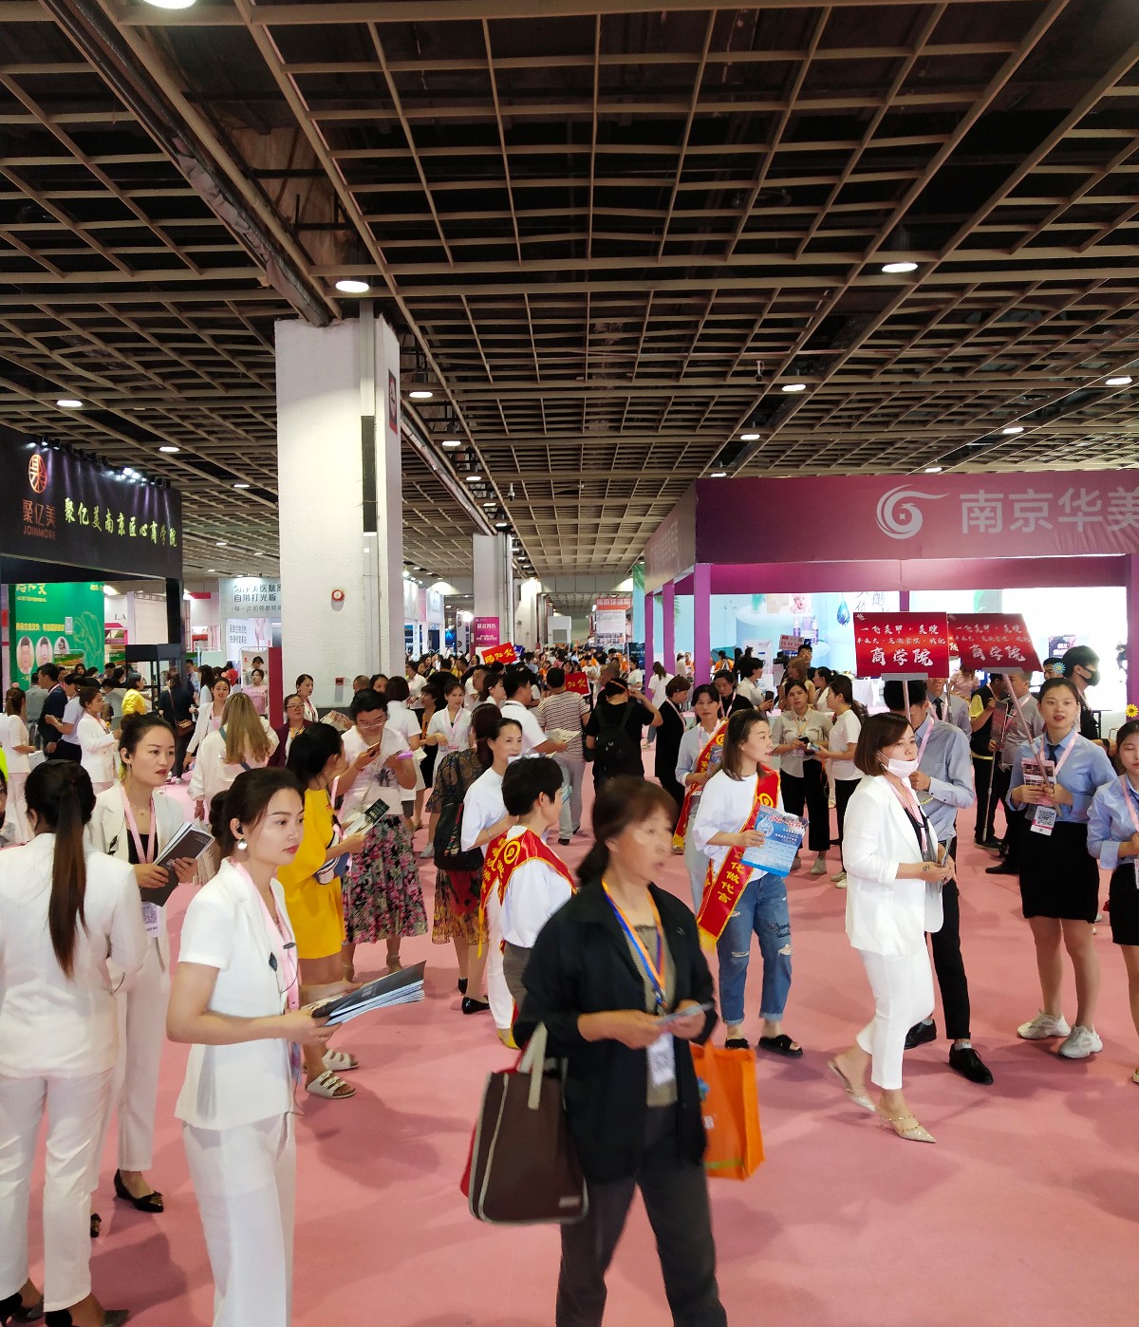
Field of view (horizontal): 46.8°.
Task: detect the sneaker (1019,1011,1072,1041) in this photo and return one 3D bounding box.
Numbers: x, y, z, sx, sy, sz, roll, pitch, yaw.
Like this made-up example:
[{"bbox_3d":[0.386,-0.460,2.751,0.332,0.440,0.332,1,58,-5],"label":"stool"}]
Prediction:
[{"bbox_3d":[2.287,1.732,6.344,0.262,0.110,0.097,-1,1,-15],"label":"sneaker"}]

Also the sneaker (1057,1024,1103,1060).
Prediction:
[{"bbox_3d":[2.364,1.736,6.093,0.262,0.110,0.097,-2,2,-41],"label":"sneaker"}]

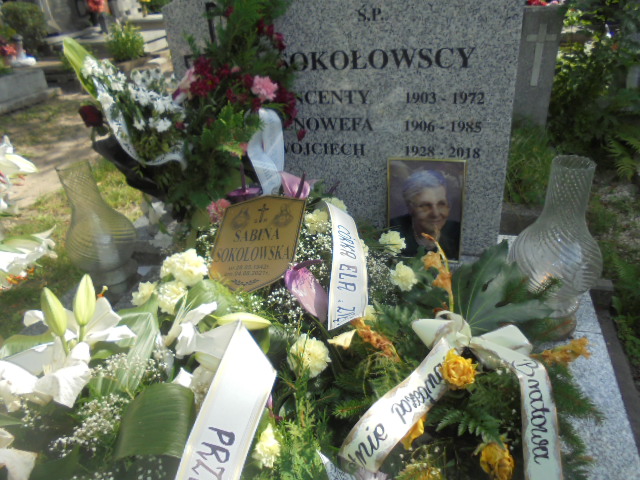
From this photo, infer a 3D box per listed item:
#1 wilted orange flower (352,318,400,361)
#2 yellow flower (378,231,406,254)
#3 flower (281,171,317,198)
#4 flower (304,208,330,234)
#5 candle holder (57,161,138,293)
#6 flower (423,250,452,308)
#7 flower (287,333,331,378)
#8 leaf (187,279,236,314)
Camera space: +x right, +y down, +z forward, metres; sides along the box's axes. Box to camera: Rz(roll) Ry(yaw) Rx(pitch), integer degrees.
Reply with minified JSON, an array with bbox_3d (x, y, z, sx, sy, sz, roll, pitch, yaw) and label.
[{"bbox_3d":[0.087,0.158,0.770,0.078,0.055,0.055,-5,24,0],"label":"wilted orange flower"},{"bbox_3d":[0.158,0.005,1.050,0.060,0.052,0.057,-5,24,0],"label":"yellow flower"},{"bbox_3d":[-0.046,-0.118,1.020,0.078,0.065,0.050,-7,24,-4],"label":"flower"},{"bbox_3d":[-0.004,-0.038,1.000,0.057,0.052,0.055,-5,24,0],"label":"flower"},{"bbox_3d":[-0.520,-0.029,1.130,0.170,0.345,0.170,-5,24,0],"label":"candle holder"},{"bbox_3d":[0.217,0.073,0.890,0.052,0.105,0.050,-5,24,0],"label":"flower"},{"bbox_3d":[-0.017,0.174,0.720,0.063,0.055,0.060,-5,24,0],"label":"flower"},{"bbox_3d":[-0.194,0.101,0.860,0.090,0.055,0.070,-5,24,0],"label":"leaf"}]

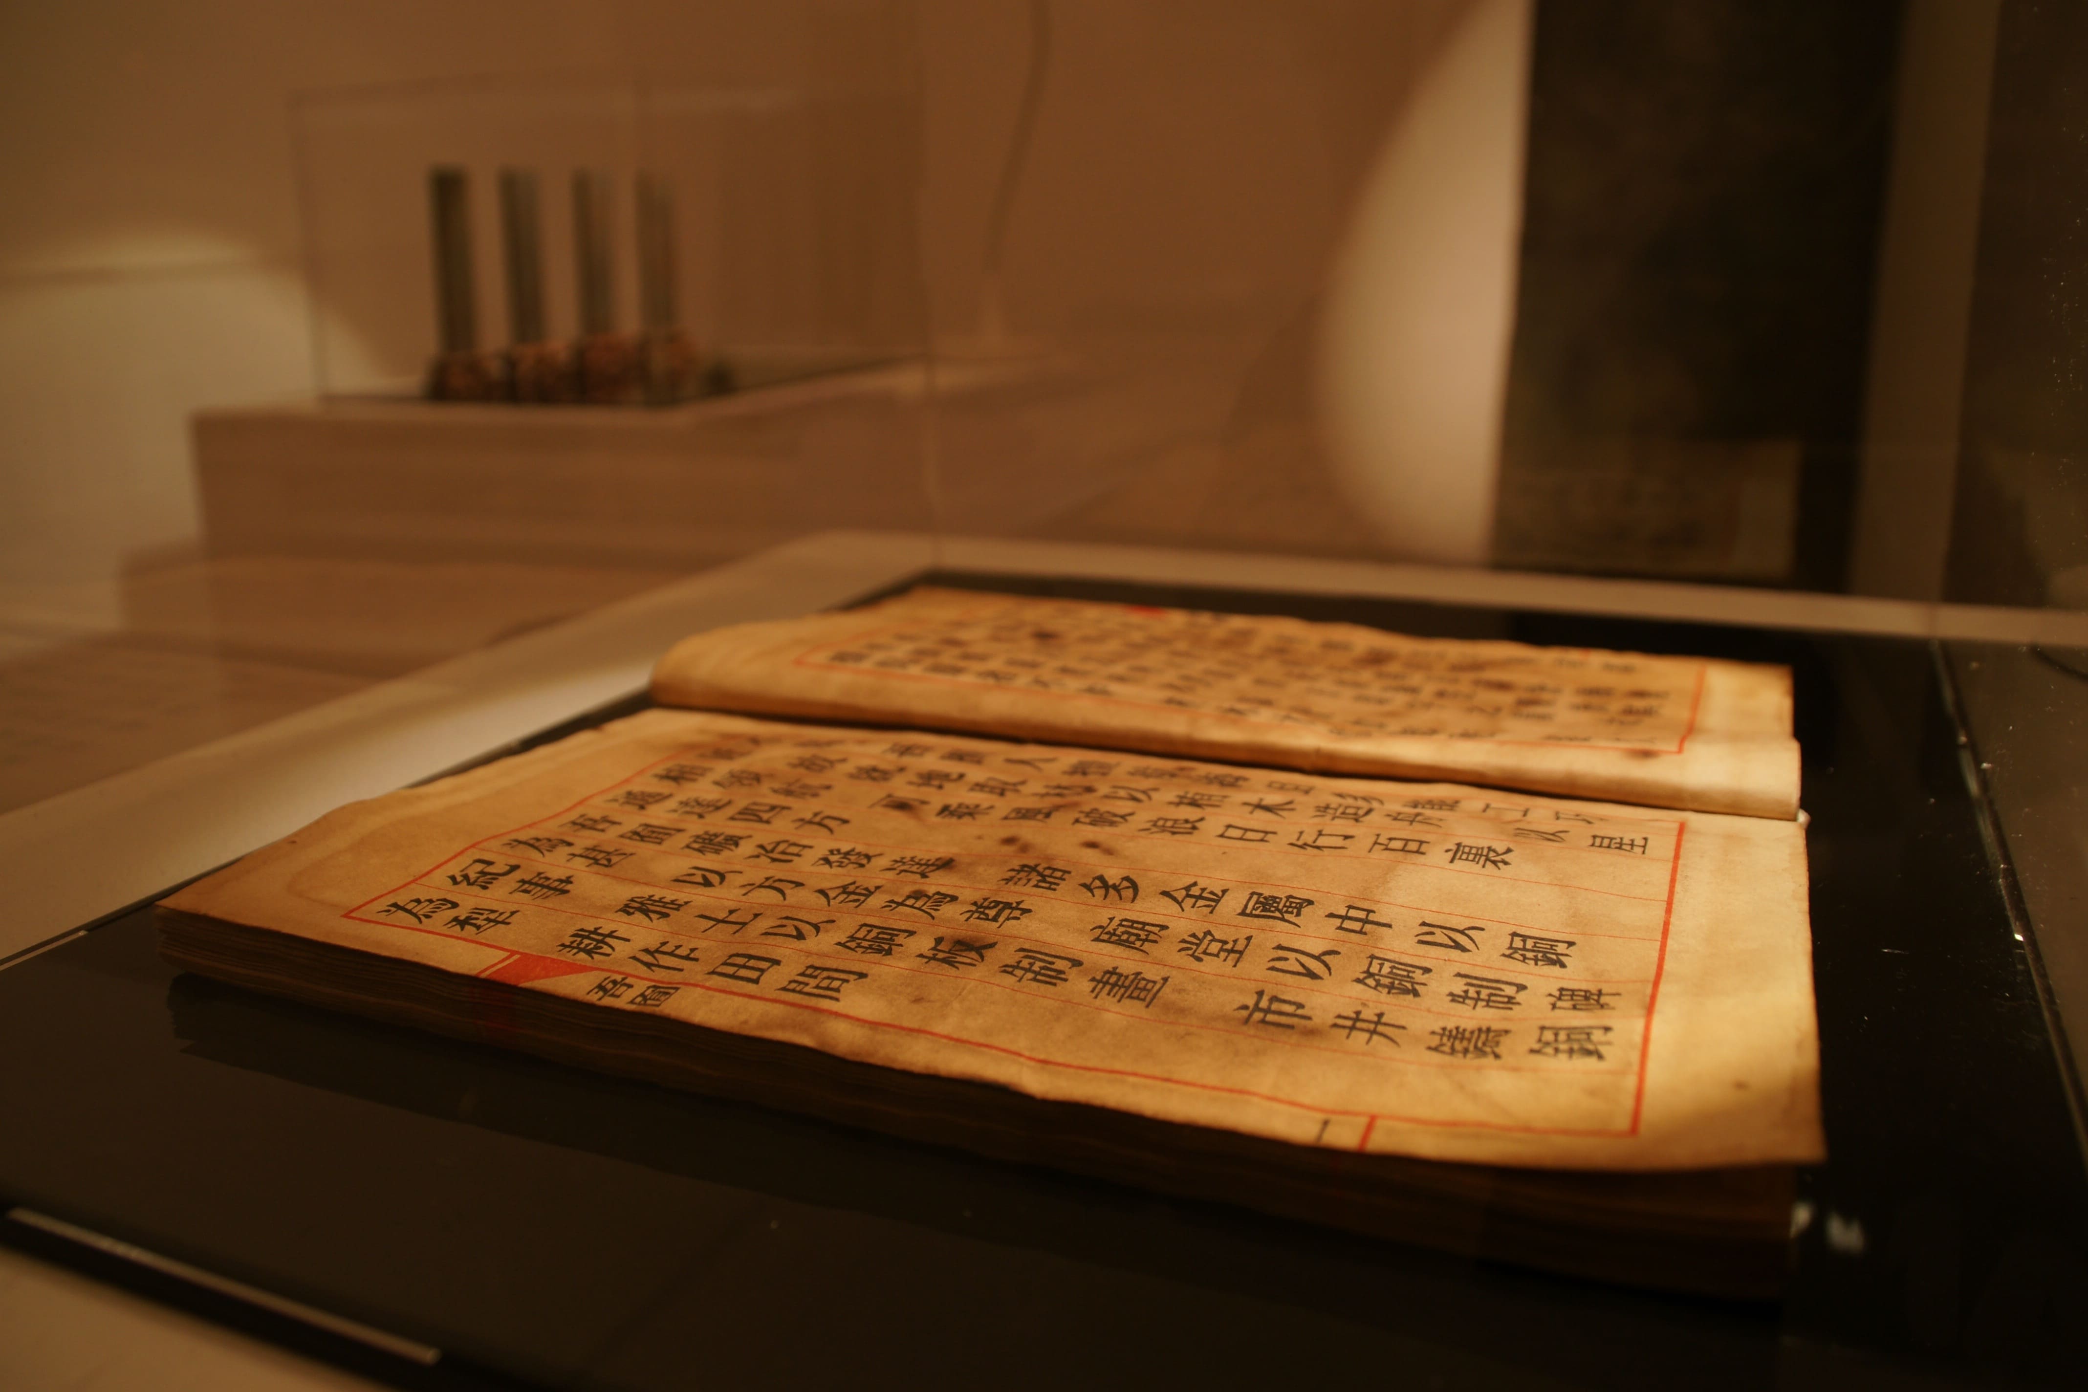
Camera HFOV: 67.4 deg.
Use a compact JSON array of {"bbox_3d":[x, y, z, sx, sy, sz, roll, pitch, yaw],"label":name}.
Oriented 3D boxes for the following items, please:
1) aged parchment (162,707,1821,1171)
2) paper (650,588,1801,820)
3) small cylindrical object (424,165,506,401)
[{"bbox_3d":[-0.007,0.036,0.316,0.287,0.021,0.154,5,18,22],"label":"aged parchment"},{"bbox_3d":[0.051,-0.005,0.436,0.289,0.024,0.154,6,18,23],"label":"paper"},{"bbox_3d":[-0.543,-0.381,1.449,0.056,0.205,0.056,6,18,24],"label":"small cylindrical object"}]

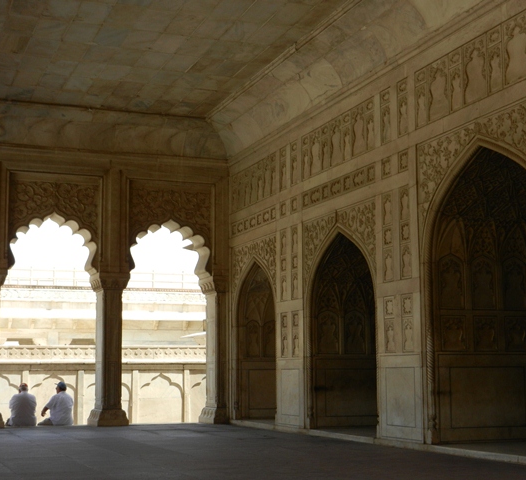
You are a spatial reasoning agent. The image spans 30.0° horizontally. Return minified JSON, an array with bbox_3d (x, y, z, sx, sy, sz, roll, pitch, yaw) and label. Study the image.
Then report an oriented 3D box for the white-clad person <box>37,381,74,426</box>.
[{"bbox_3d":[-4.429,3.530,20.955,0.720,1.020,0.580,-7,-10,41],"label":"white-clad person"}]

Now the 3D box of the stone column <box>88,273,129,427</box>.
[{"bbox_3d":[-3.325,2.351,21.082,0.658,3.199,0.909,3,-8,-21],"label":"stone column"}]

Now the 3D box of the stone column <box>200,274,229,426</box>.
[{"bbox_3d":[-1.158,2.458,21.930,0.332,3.199,0.931,3,-8,-21],"label":"stone column"}]

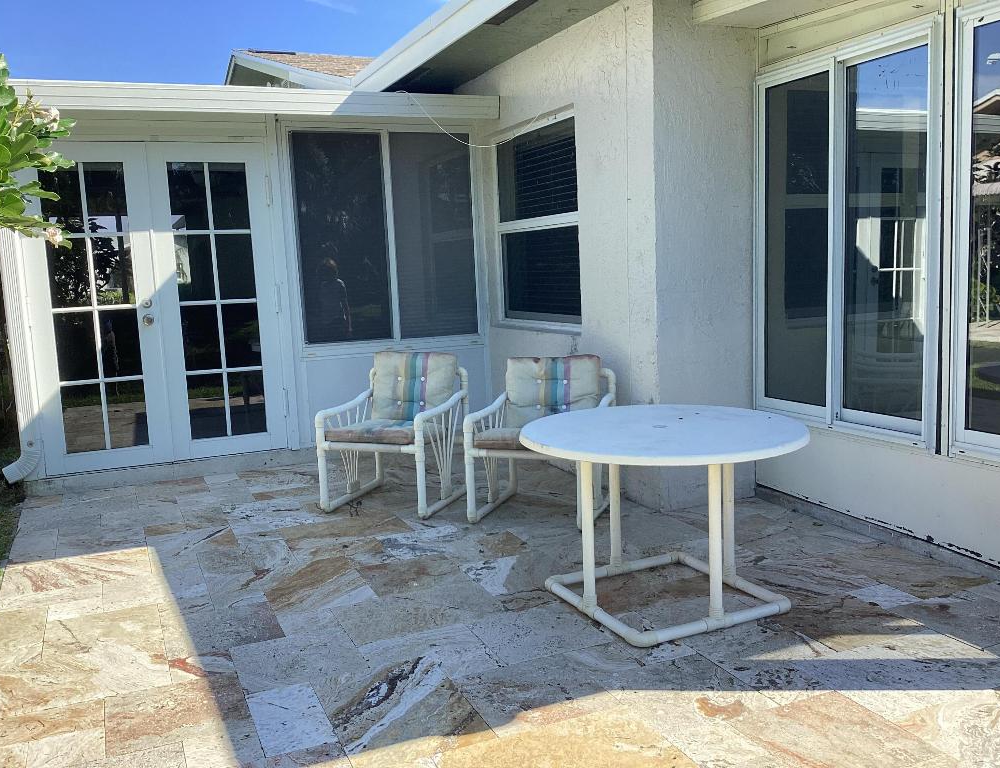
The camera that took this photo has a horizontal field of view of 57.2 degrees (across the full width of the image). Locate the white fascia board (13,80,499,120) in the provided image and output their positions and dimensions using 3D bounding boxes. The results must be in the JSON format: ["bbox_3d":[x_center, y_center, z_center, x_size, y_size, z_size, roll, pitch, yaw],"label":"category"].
[{"bbox_3d":[-1.467,-1.815,5.918,3.109,0.158,0.120,-5,8,-21],"label":"white fascia board"}]

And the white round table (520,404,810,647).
[{"bbox_3d":[0.624,0.504,3.545,1.075,0.670,1.075,-2,7,0],"label":"white round table"}]

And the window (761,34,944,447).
[{"bbox_3d":[1.571,-0.646,4.269,0.090,1.729,1.181,-5,8,-21],"label":"window"}]

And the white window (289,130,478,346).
[{"bbox_3d":[-0.777,-1.018,6.381,1.300,1.452,0.080,-5,8,-21],"label":"white window"}]

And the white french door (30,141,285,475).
[{"bbox_3d":[-2.190,-0.503,5.886,1.492,2.046,0.080,-5,8,-21],"label":"white french door"}]

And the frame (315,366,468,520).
[{"bbox_3d":[-0.589,0.265,5.173,0.635,0.820,0.630,1,8,21],"label":"frame"}]

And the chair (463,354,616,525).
[{"bbox_3d":[0.219,0.274,4.851,0.630,0.820,0.630,1,8,22],"label":"chair"}]

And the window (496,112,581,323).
[{"bbox_3d":[0.222,-1.053,6.123,0.080,1.291,1.371,-5,8,-21],"label":"window"}]

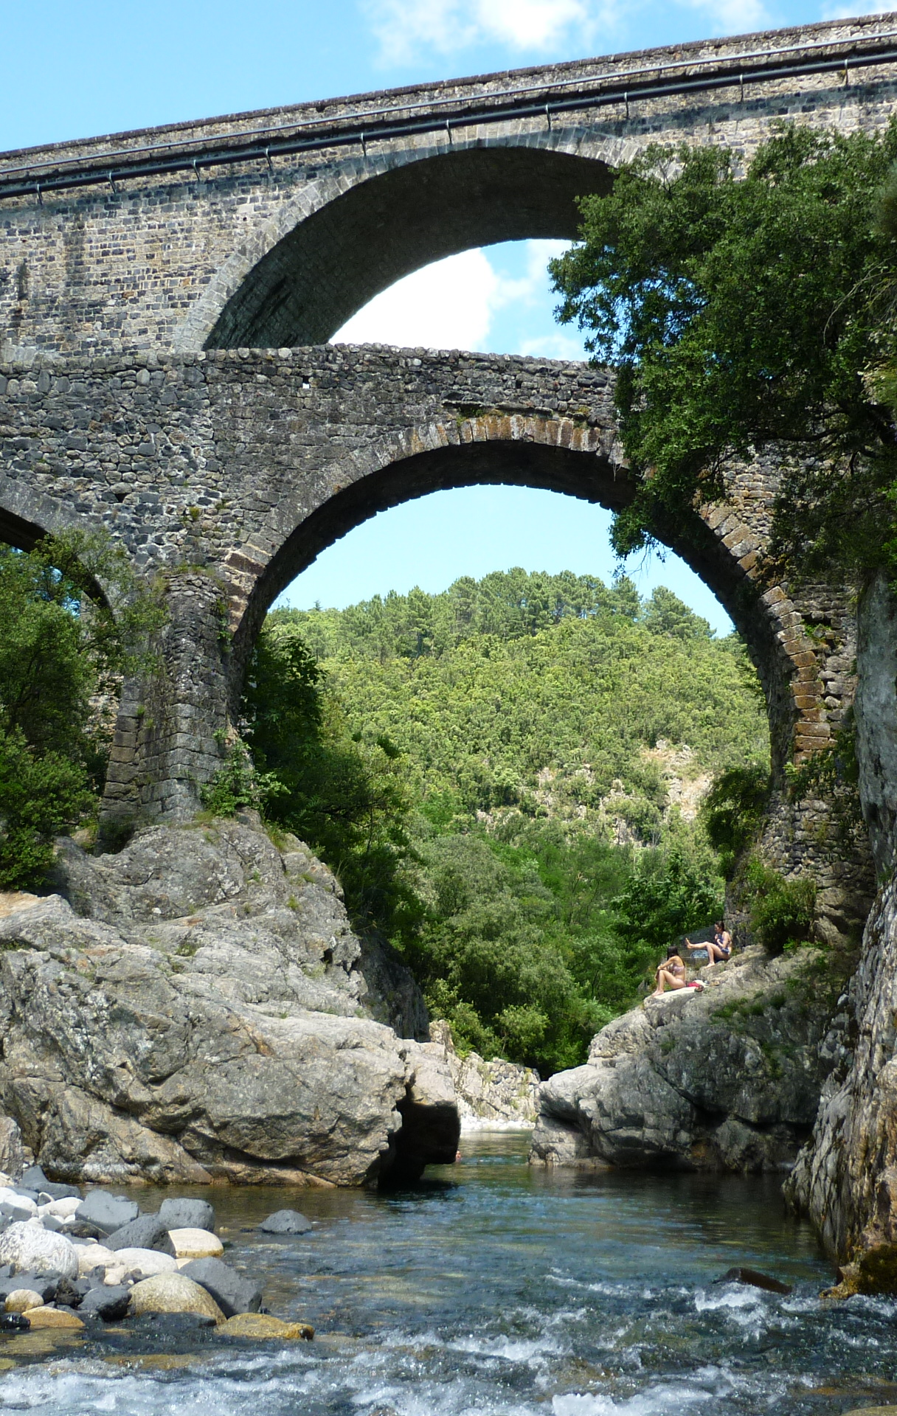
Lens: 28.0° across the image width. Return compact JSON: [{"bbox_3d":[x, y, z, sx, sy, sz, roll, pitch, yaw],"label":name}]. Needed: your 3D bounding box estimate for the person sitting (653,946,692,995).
[{"bbox_3d":[4.280,5.050,34.500,0.680,0.950,0.460,-2,-12,12],"label":"person sitting"}]

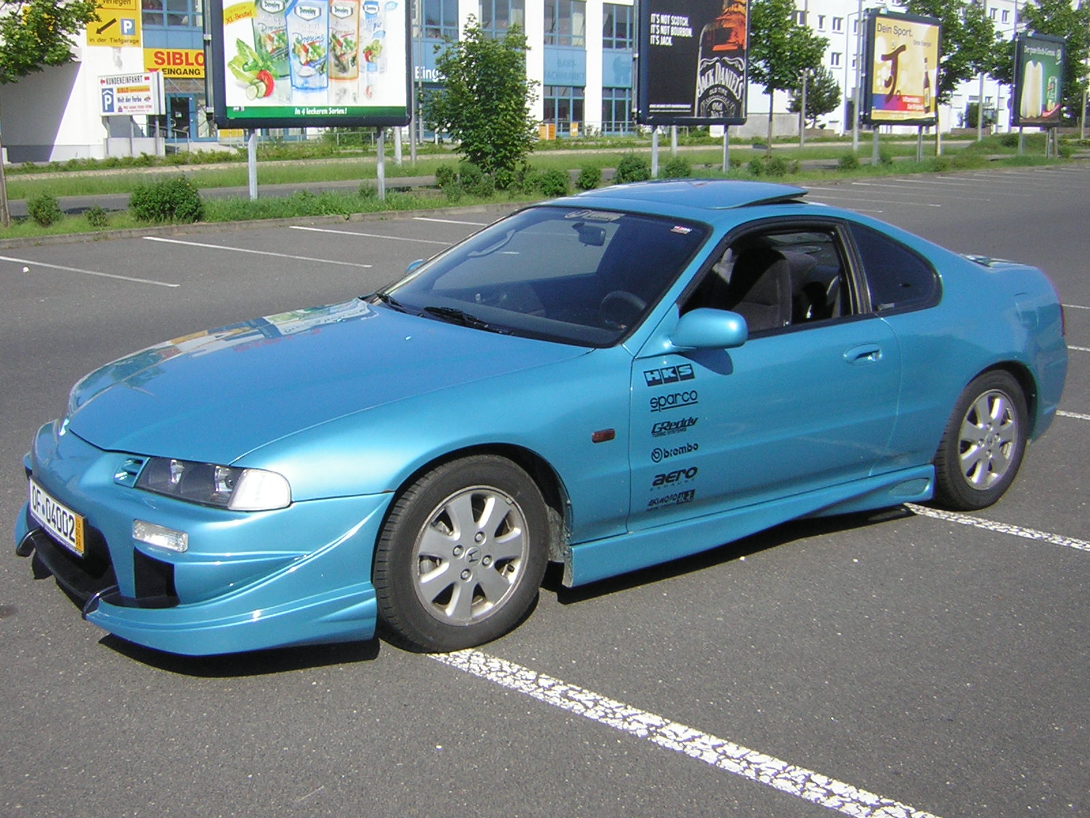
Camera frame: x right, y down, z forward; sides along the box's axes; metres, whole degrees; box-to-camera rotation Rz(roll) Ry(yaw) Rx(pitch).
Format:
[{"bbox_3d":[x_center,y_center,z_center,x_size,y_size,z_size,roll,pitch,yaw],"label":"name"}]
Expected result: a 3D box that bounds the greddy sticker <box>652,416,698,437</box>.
[{"bbox_3d":[0.419,0.056,4.053,0.195,0.042,0.008,-9,12,-36],"label":"greddy sticker"}]

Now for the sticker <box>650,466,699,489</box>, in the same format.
[{"bbox_3d":[0.419,0.224,4.067,0.204,0.047,0.010,-9,15,-37],"label":"sticker"}]

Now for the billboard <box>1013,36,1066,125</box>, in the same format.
[{"bbox_3d":[16.081,-10.634,41.006,0.170,2.790,3.830,11,16,41],"label":"billboard"}]

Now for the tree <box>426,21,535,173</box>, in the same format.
[{"bbox_3d":[-1.093,-5.392,22.000,1.970,2.850,1.900,0,12,-3],"label":"tree"}]

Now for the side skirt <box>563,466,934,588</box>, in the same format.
[{"bbox_3d":[0.792,0.383,4.433,1.810,0.145,0.090,-9,15,-36],"label":"side skirt"}]

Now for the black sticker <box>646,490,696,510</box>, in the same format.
[{"bbox_3d":[0.410,0.300,4.090,0.213,0.047,0.010,-9,15,-37],"label":"black sticker"}]

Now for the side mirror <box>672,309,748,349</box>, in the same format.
[{"bbox_3d":[0.516,-0.252,4.004,0.130,0.120,0.220,-9,15,-36],"label":"side mirror"}]

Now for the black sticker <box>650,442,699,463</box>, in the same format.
[{"bbox_3d":[0.419,0.142,4.043,0.205,0.041,0.010,-9,15,-37],"label":"black sticker"}]

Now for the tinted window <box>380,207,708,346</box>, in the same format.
[{"bbox_3d":[-0.043,-0.527,4.682,0.800,0.110,1.470,-42,32,-24],"label":"tinted window"}]

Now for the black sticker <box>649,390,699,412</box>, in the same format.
[{"bbox_3d":[0.413,-0.025,4.015,0.211,0.047,0.010,-9,15,-37],"label":"black sticker"}]

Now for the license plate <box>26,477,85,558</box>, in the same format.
[{"bbox_3d":[-1.456,0.319,3.749,0.025,0.118,0.520,-6,13,-37],"label":"license plate"}]

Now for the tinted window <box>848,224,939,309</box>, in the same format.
[{"bbox_3d":[1.343,-0.549,4.849,0.440,0.350,0.050,-10,-12,-40],"label":"tinted window"}]

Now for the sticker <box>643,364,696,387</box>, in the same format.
[{"bbox_3d":[0.400,-0.108,4.029,0.205,0.054,0.008,-9,3,-36],"label":"sticker"}]

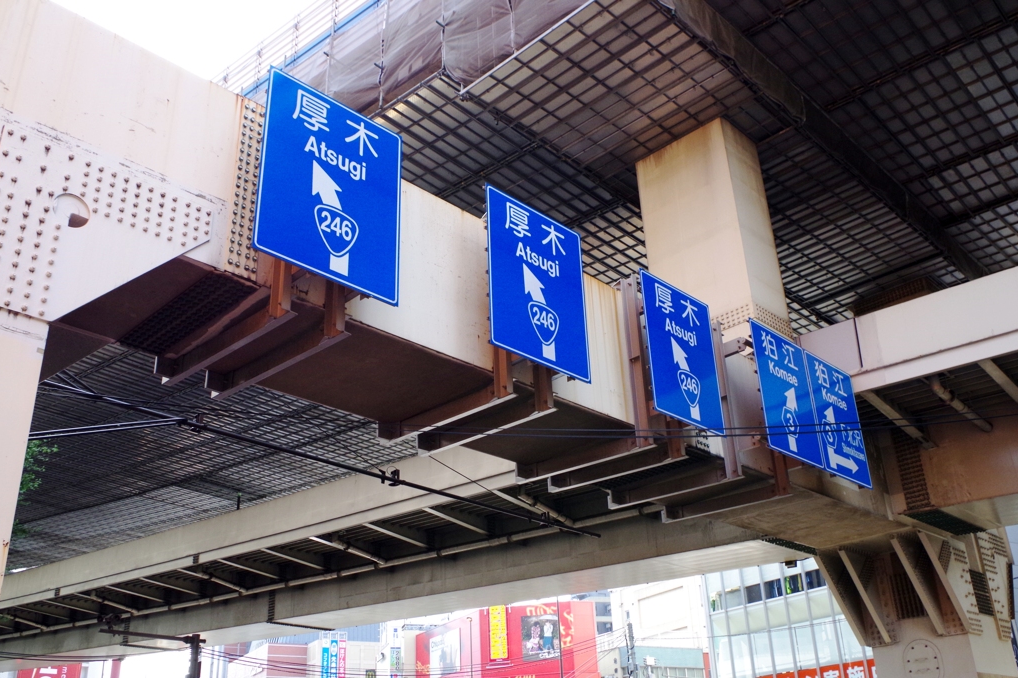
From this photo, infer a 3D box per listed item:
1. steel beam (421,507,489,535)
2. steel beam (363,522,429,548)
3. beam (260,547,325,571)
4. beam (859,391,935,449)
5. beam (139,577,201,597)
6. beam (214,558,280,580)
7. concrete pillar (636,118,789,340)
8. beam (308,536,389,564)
[{"bbox_3d":[-1.127,4.045,21.768,0.220,0.220,2.153,-20,-36,34],"label":"steel beam"},{"bbox_3d":[-2.565,4.578,22.768,0.220,0.220,2.104,-20,-36,34],"label":"steel beam"},{"bbox_3d":[-5.449,5.577,24.724,0.220,0.220,2.011,-20,-37,34],"label":"beam"},{"bbox_3d":[6.722,1.340,16.607,0.220,0.220,2.980,-22,-35,37],"label":"beam"},{"bbox_3d":[-9.605,7.013,27.575,0.220,0.220,1.929,-20,-37,34],"label":"beam"},{"bbox_3d":[-6.859,6.062,25.691,0.220,0.220,2.010,-20,-37,34],"label":"beam"},{"bbox_3d":[3.624,-1.365,17.265,1.940,4.700,1.240,-24,-32,39],"label":"concrete pillar"},{"bbox_3d":[-4.003,5.163,23.885,0.220,0.220,2.256,-20,-37,34],"label":"beam"}]

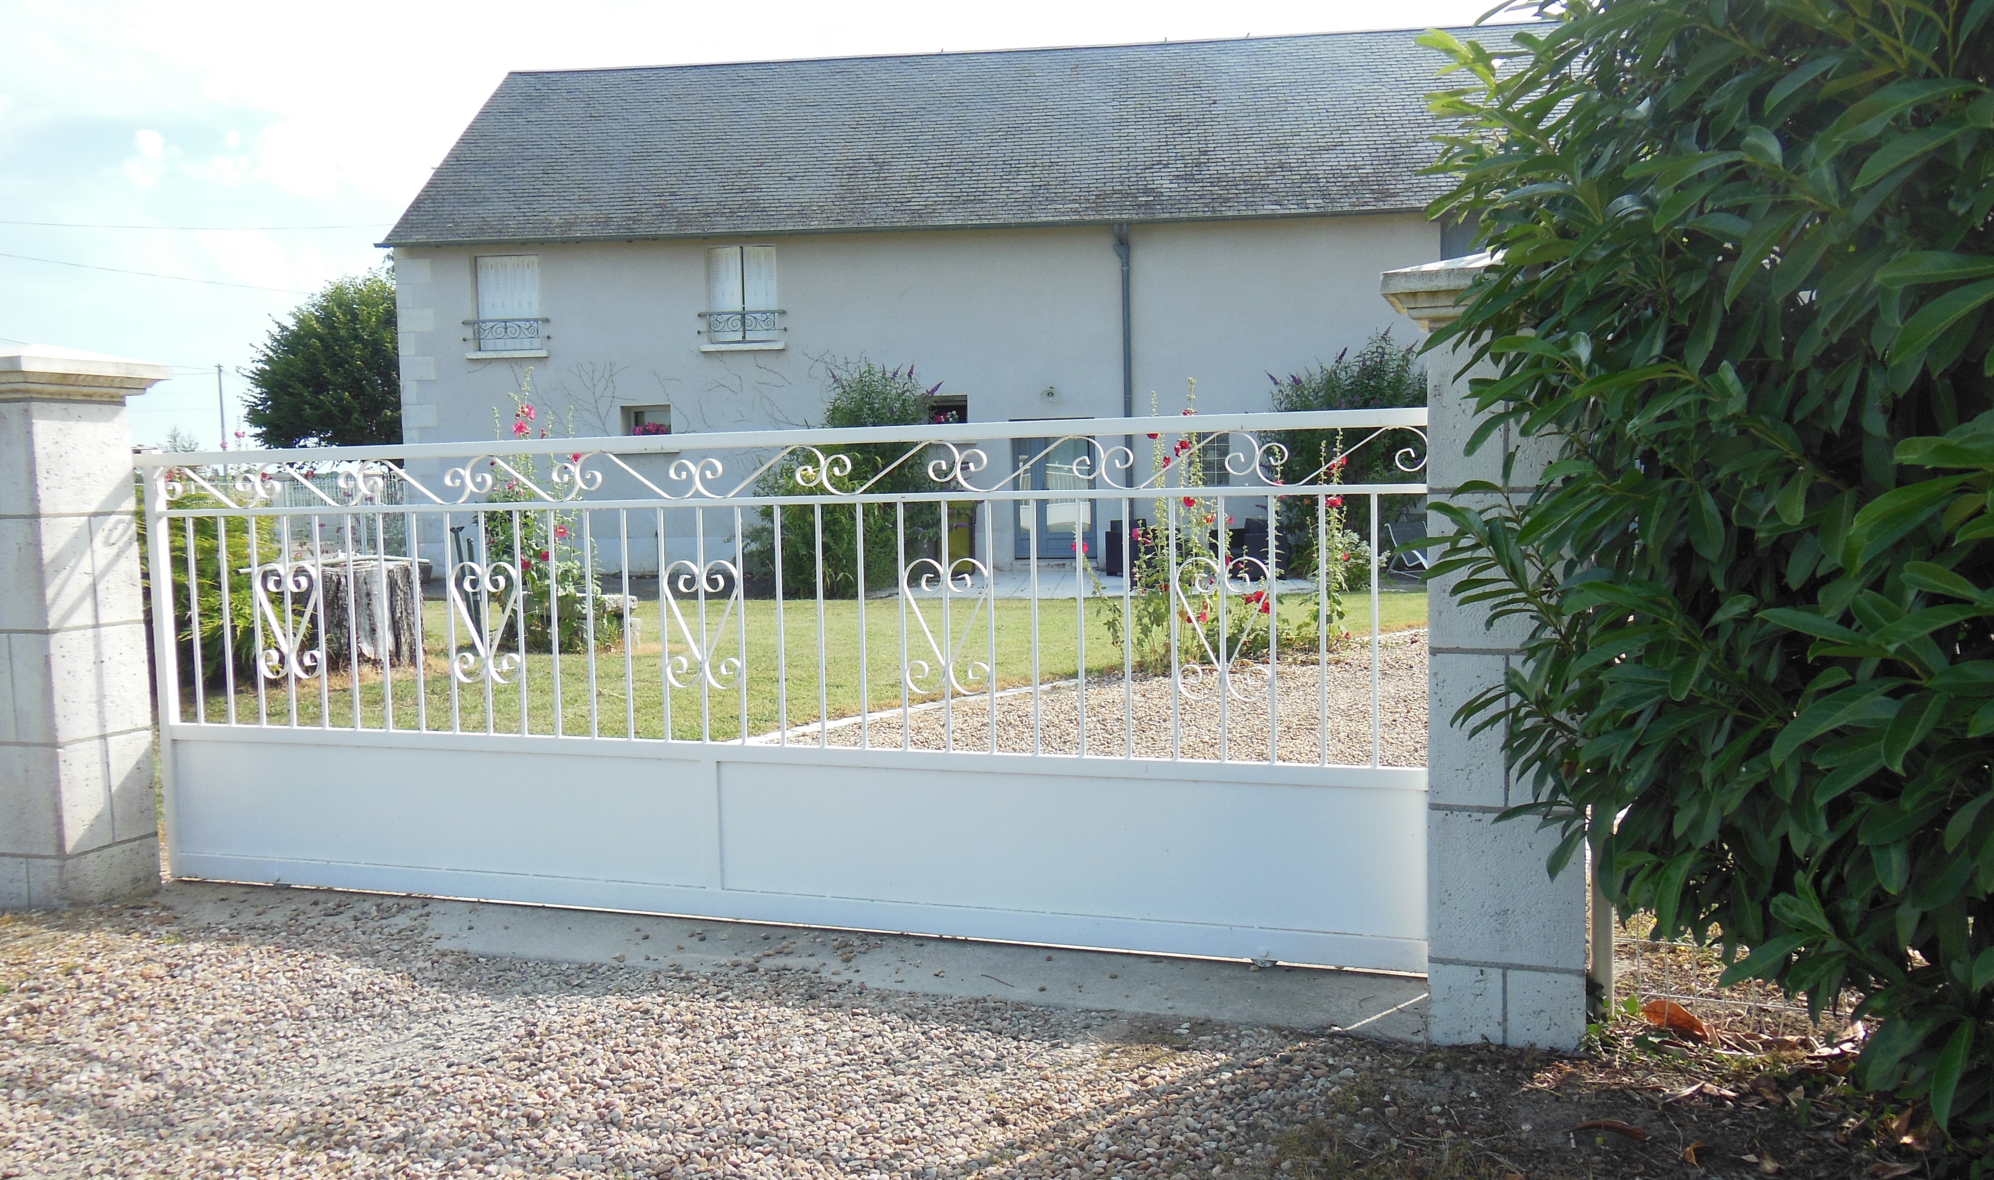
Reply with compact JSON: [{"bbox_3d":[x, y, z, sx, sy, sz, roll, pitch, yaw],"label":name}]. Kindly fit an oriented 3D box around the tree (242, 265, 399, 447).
[{"bbox_3d":[-14.297,-4.426,33.500,6.900,7.400,6.900,-1,4,4],"label":"tree"}]

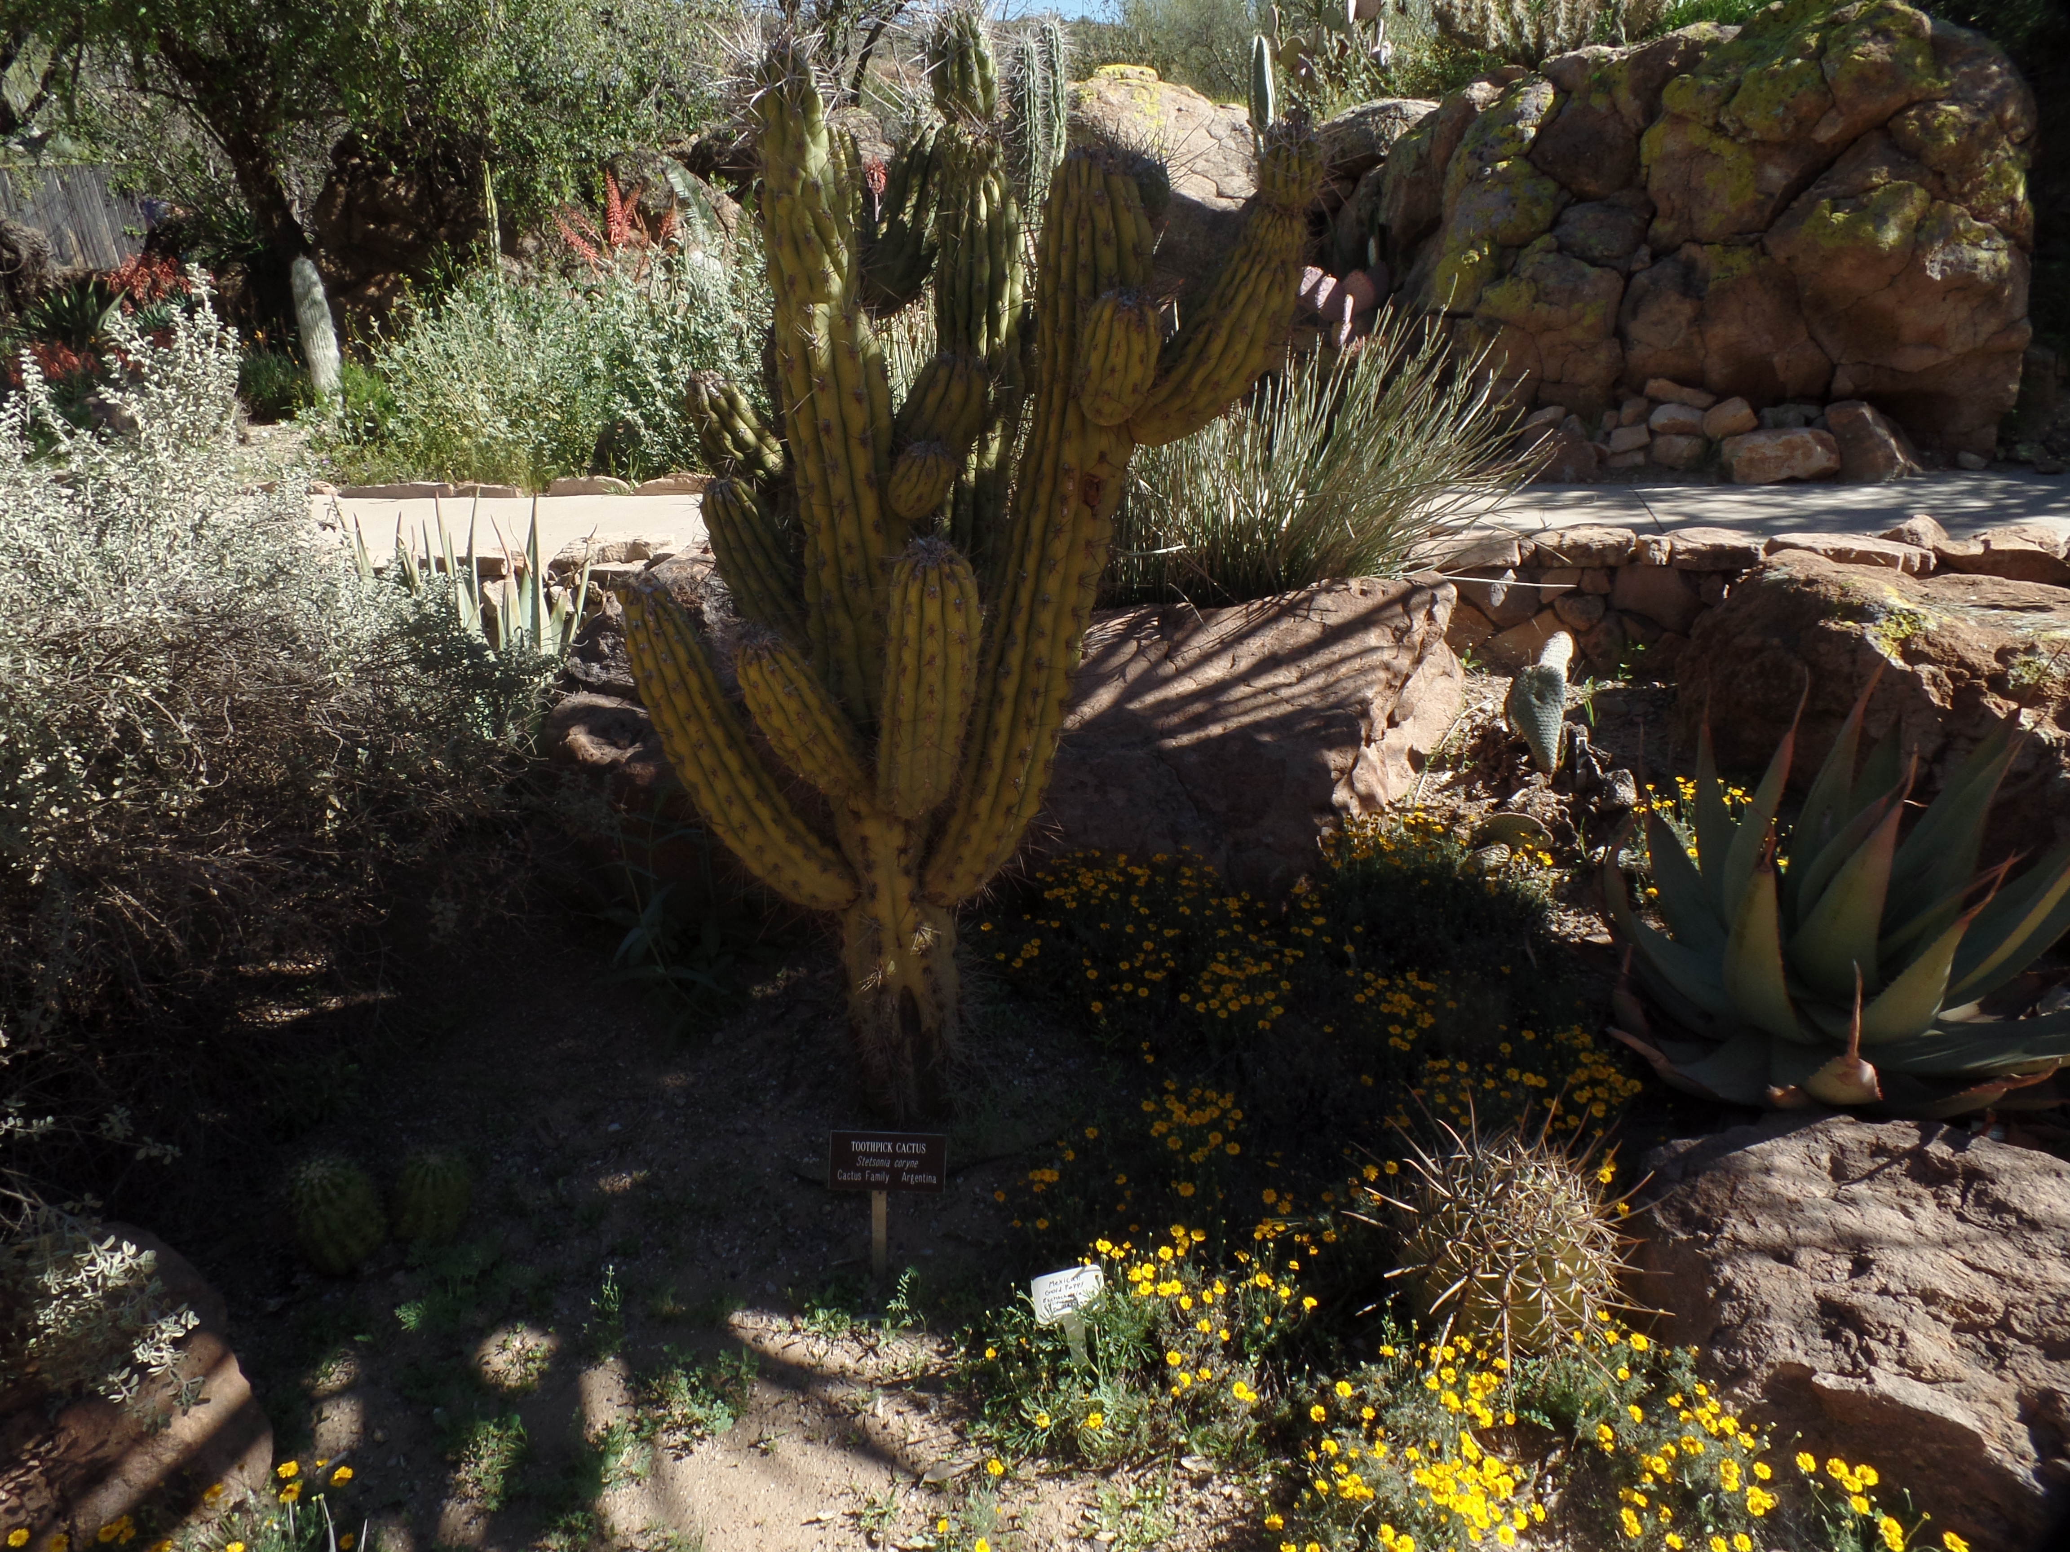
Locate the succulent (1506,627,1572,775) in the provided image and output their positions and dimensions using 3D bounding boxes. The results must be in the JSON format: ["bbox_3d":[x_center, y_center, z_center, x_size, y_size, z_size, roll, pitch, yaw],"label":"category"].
[{"bbox_3d":[1.340,-0.205,3.660,0.170,0.400,0.170,0,26,0],"label":"succulent"}]

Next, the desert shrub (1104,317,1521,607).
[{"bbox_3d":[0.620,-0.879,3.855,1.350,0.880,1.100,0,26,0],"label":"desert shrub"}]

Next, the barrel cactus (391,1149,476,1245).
[{"bbox_3d":[-0.945,0.654,2.166,0.127,0.165,0.127,0,26,0],"label":"barrel cactus"}]

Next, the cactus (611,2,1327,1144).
[{"bbox_3d":[-0.115,-0.229,2.203,1.000,1.720,0.850,0,26,0],"label":"cactus"}]

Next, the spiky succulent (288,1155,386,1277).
[{"bbox_3d":[-1.070,0.665,2.116,0.145,0.190,0.145,0,26,0],"label":"spiky succulent"}]

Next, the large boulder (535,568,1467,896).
[{"bbox_3d":[-0.040,-0.150,3.376,2.100,0.550,0.880,0,26,0],"label":"large boulder"}]

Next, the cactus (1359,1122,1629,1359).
[{"bbox_3d":[0.675,0.659,1.990,0.360,0.310,0.360,0,26,0],"label":"cactus"}]

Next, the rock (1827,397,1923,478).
[{"bbox_3d":[3.060,-1.229,5.019,0.320,0.280,0.280,0,26,0],"label":"rock"}]

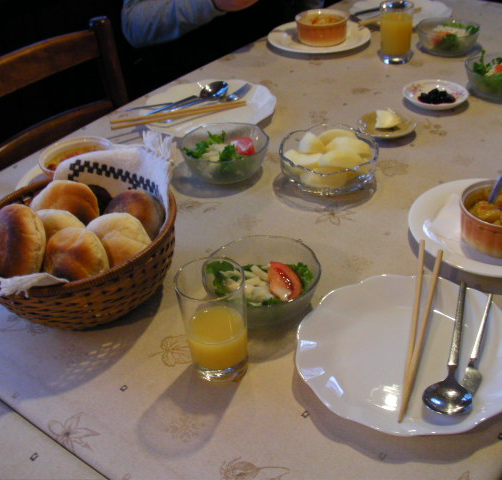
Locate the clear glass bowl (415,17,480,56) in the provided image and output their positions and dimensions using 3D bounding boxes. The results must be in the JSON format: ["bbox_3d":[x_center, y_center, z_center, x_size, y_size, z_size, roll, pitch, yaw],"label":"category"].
[{"bbox_3d":[0.395,-0.408,1.423,0.126,0.048,0.126,1,35,0],"label":"clear glass bowl"}]

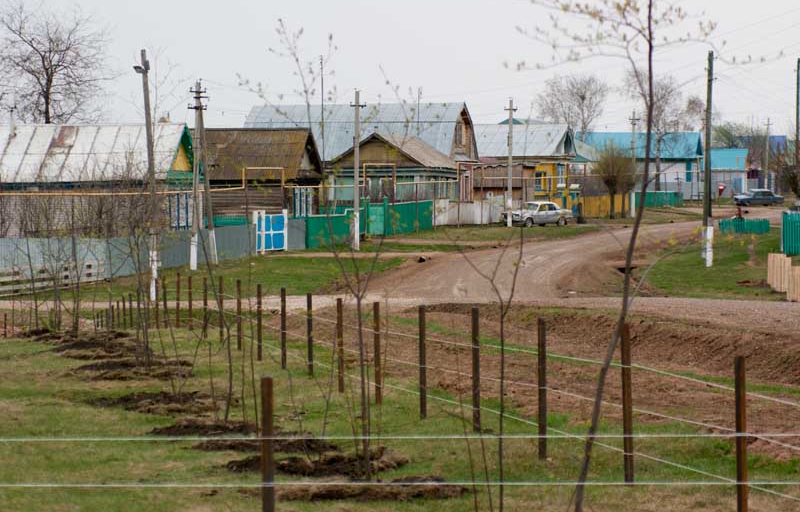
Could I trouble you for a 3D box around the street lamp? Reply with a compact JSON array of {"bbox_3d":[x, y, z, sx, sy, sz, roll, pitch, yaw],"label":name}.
[{"bbox_3d":[-7.718,-2.481,102.000,0.600,7.750,0.400,-1,1,30],"label":"street lamp"}]

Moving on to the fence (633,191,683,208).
[{"bbox_3d":[20.064,-4.370,259.000,3.600,1.244,0.100,0,0,14],"label":"fence"}]

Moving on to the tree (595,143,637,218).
[{"bbox_3d":[15.076,-5.268,233.000,2.950,5.317,2.800,0,0,0],"label":"tree"}]

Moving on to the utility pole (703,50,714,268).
[{"bbox_3d":[11.597,-3.622,125.000,0.320,8.150,0.300,0,1,0],"label":"utility pole"}]

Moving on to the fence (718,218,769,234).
[{"bbox_3d":[17.791,-1.523,172.000,2.650,0.780,0.250,0,1,0],"label":"fence"}]

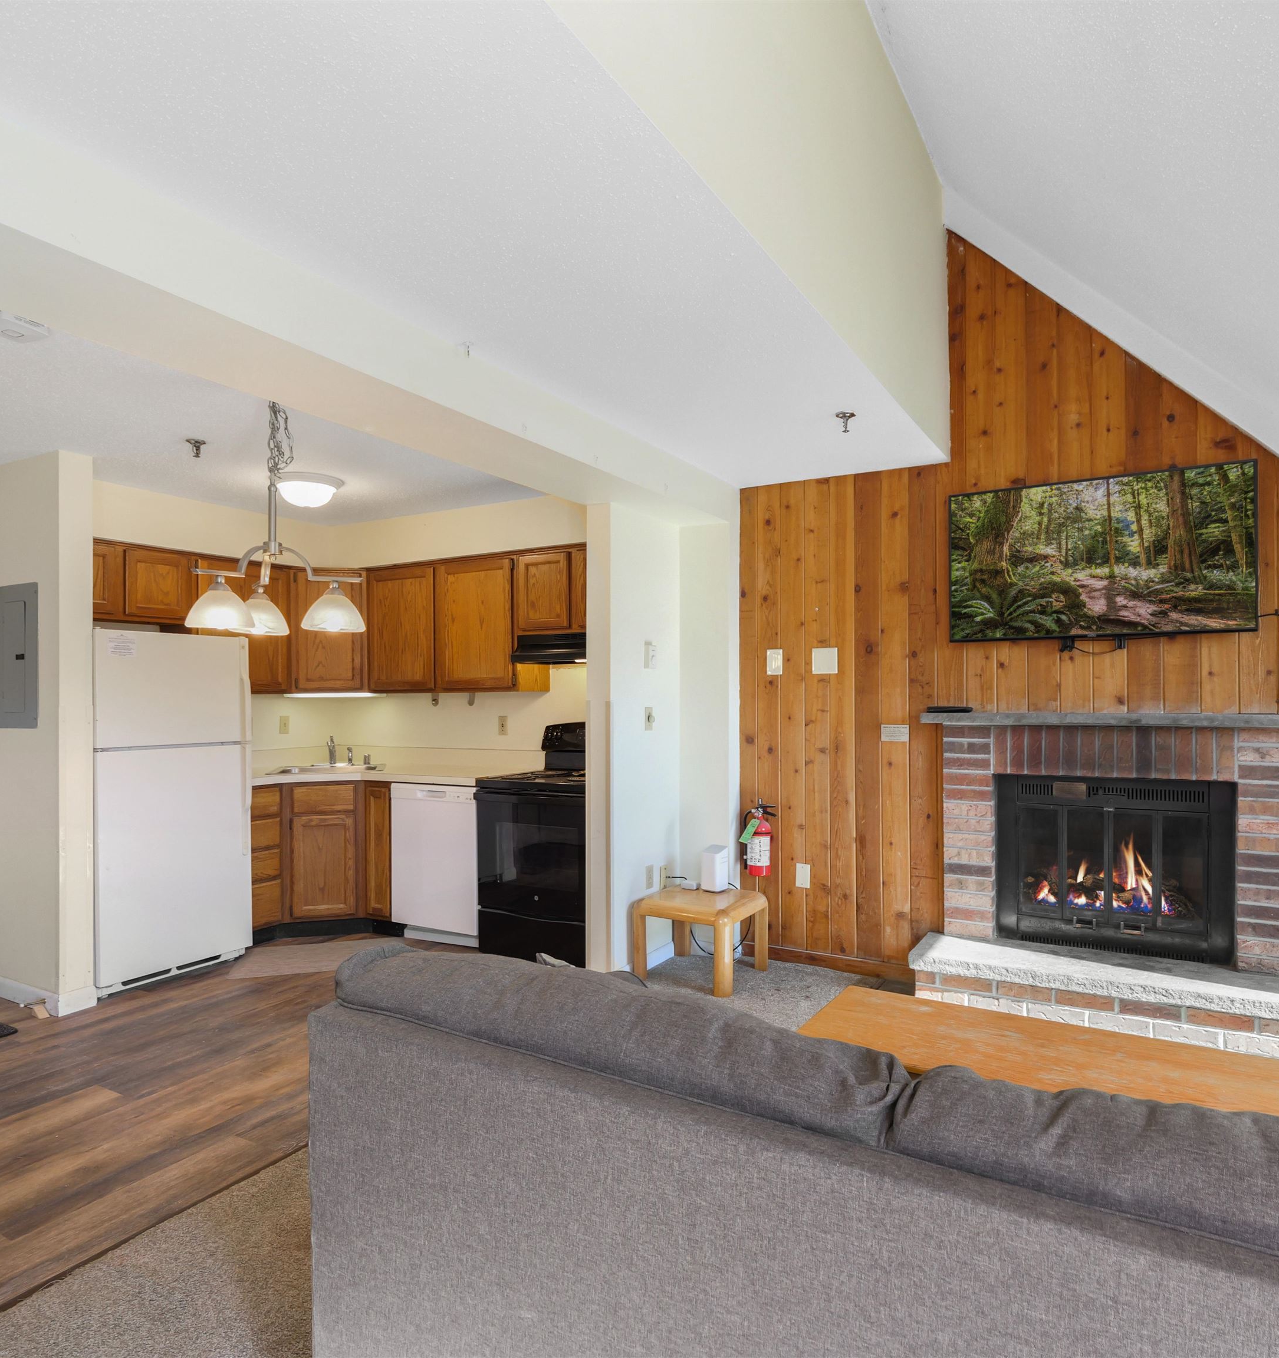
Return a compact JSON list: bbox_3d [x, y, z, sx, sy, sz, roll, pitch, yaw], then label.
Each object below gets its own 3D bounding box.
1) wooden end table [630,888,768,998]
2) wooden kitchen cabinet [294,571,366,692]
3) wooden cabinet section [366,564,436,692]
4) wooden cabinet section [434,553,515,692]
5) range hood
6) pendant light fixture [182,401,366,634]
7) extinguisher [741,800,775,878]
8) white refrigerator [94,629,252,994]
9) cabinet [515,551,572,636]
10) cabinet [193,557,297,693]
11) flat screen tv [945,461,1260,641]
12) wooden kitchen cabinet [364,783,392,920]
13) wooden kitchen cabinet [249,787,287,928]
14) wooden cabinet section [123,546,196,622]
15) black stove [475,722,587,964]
[{"bbox_3d":[0.299,1.243,4.045,0.505,0.370,0.460,-1,-1,31],"label":"wooden end table"},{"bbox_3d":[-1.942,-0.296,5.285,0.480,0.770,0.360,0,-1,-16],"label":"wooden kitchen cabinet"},{"bbox_3d":[-1.376,-0.299,5.191,0.562,0.763,0.327,-1,-1,29],"label":"wooden cabinet section"},{"bbox_3d":[-0.868,-0.306,4.911,0.598,0.763,0.327,-1,-1,29],"label":"wooden cabinet section"},{"bbox_3d":[-0.298,-0.179,4.562,0.753,0.150,0.400,-1,-1,29],"label":"range hood"},{"bbox_3d":[-1.168,-0.584,2.665,0.520,0.866,0.520,-1,-1,0],"label":"pendant light fixture"},{"bbox_3d":[0.598,0.797,4.191,0.160,0.383,0.128,-1,-1,27],"label":"extinguisher"},{"bbox_3d":[-2.497,0.619,4.144,0.750,1.665,0.750,-1,-1,29],"label":"white refrigerator"},{"bbox_3d":[-0.440,-0.475,4.684,0.392,0.448,0.325,-1,-1,29],"label":"cabinet"},{"bbox_3d":[-2.377,-0.296,4.876,0.325,0.768,0.605,-1,-1,29],"label":"cabinet"},{"bbox_3d":[1.909,-0.505,3.523,1.120,0.655,0.070,-1,-1,27],"label":"flat screen tv"},{"bbox_3d":[-1.313,0.963,4.924,0.200,0.760,0.600,-1,-1,27],"label":"wooden kitchen cabinet"},{"bbox_3d":[-2.306,0.975,4.659,0.625,0.782,0.305,-1,-1,29],"label":"wooden kitchen cabinet"},{"bbox_3d":[-2.637,-0.485,4.444,0.328,0.370,0.397,-1,-1,29],"label":"wooden cabinet section"},{"bbox_3d":[-0.356,0.850,4.433,0.760,1.170,0.670,-1,-1,29],"label":"black stove"}]

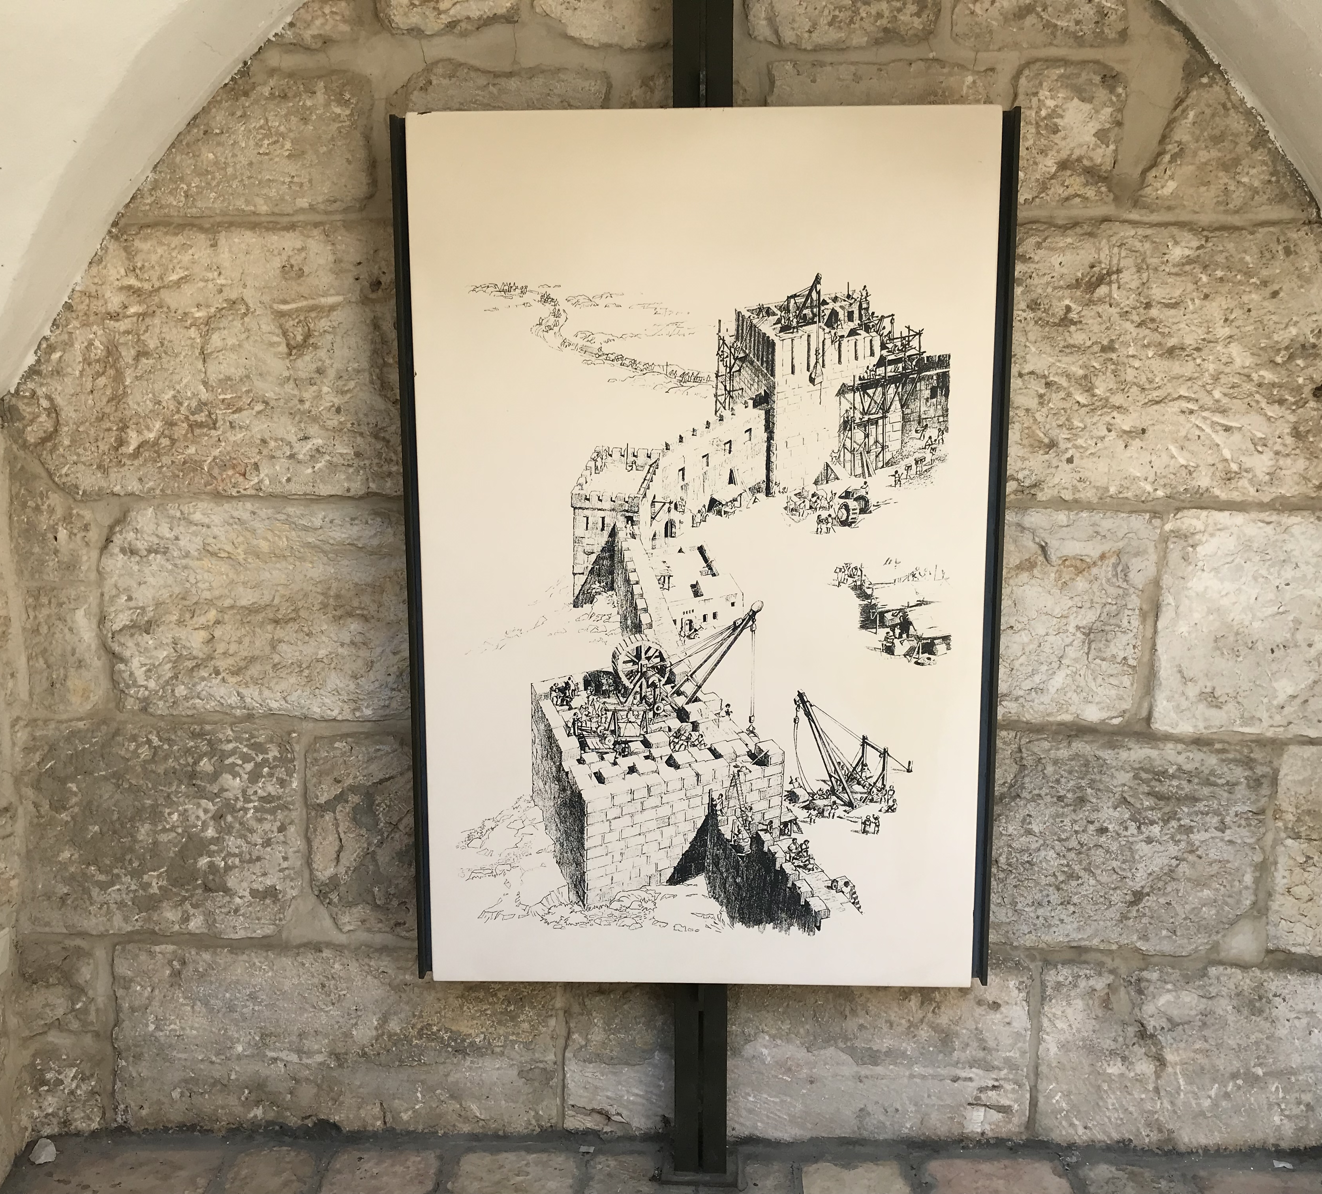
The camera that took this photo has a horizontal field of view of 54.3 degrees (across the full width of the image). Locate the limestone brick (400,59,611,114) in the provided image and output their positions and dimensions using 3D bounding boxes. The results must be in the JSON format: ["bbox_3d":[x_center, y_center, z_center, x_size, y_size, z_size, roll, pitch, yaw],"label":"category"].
[{"bbox_3d":[-0.286,-0.848,2.420,0.396,0.261,0.200,0,9,2],"label":"limestone brick"}]

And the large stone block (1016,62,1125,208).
[{"bbox_3d":[0.732,-0.838,2.386,0.198,0.249,0.200,0,9,2],"label":"large stone block"}]

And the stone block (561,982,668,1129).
[{"bbox_3d":[-0.070,0.892,2.683,0.248,0.378,0.200,0,9,2],"label":"stone block"}]

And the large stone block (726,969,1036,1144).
[{"bbox_3d":[0.422,0.897,2.667,0.636,0.376,0.200,0,9,2],"label":"large stone block"}]

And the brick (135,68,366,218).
[{"bbox_3d":[-0.749,-0.839,2.437,0.459,0.257,0.200,0,9,2],"label":"brick"}]

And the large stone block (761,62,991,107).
[{"bbox_3d":[0.396,-0.841,2.397,0.404,0.257,0.200,0,9,2],"label":"large stone block"}]

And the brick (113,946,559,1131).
[{"bbox_3d":[-0.658,0.883,2.701,0.915,0.405,0.200,0,9,2],"label":"brick"}]

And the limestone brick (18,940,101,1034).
[{"bbox_3d":[-1.222,0.784,2.680,0.175,0.212,0.150,0,9,2],"label":"limestone brick"}]

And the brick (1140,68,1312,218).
[{"bbox_3d":[1.007,-0.823,2.379,0.312,0.246,0.200,0,9,2],"label":"brick"}]

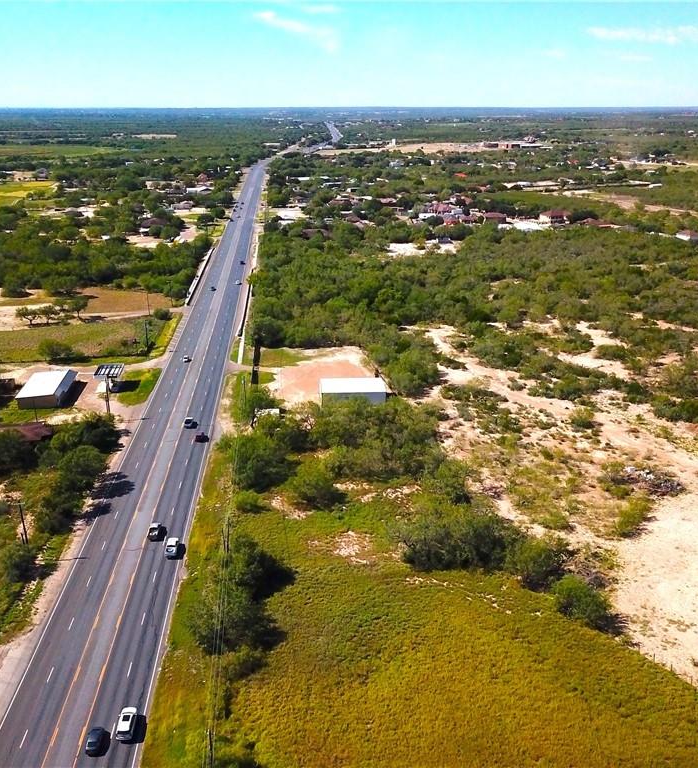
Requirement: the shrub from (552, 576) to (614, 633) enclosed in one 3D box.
[{"bbox_3d":[37.500,35.000,124.900,8.700,6.800,8.500,6,20,16],"label":"shrub"}]

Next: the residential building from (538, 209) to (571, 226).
[{"bbox_3d":[147.020,-118.290,547.580,16.500,8.300,13.000,-7,21,-19],"label":"residential building"}]

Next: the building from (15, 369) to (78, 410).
[{"bbox_3d":[-86.760,1.150,222.700,12.900,4.300,21.810,-3,20,-7],"label":"building"}]

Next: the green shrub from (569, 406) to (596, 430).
[{"bbox_3d":[61.800,9.100,203.200,6.400,5.300,6.400,6,20,16],"label":"green shrub"}]

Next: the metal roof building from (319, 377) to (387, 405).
[{"bbox_3d":[1.110,2.670,222.500,18.200,5.500,12.700,-2,20,-4],"label":"metal roof building"}]

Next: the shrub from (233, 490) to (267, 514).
[{"bbox_3d":[-20.600,24.700,160.600,6.400,3.800,6.000,-2,20,-7],"label":"shrub"}]

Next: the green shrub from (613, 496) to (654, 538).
[{"bbox_3d":[56.120,26.320,151.700,6.800,3.500,7.500,0,20,0],"label":"green shrub"}]

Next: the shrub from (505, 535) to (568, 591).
[{"bbox_3d":[32.330,31.300,134.040,9.600,5.600,9.000,0,20,0],"label":"shrub"}]

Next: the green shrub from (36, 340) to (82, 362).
[{"bbox_3d":[-97.050,-10.860,256.060,13.000,5.500,11.000,0,20,0],"label":"green shrub"}]

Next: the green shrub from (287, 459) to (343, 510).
[{"bbox_3d":[-7.900,20.900,162.300,10.000,8.800,9.500,-1,20,-3],"label":"green shrub"}]

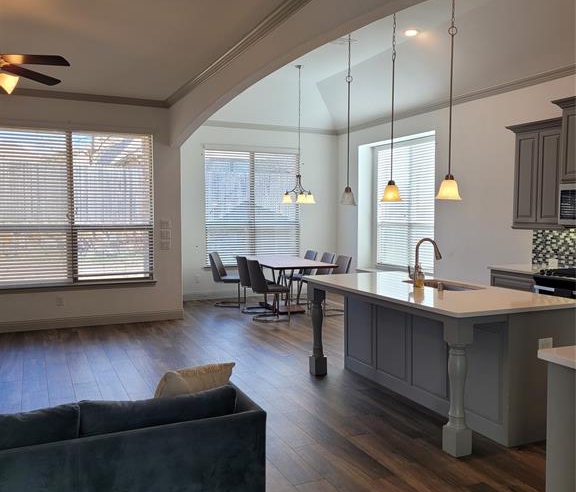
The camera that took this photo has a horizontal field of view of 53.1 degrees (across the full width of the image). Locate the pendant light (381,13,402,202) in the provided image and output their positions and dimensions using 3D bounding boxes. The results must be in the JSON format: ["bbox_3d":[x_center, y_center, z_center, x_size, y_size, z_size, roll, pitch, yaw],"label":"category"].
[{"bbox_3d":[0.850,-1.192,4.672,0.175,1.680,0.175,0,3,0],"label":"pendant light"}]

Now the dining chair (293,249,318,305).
[{"bbox_3d":[0.220,0.523,9.769,0.540,0.865,0.460,-1,3,-20],"label":"dining chair"}]

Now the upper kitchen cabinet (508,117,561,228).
[{"bbox_3d":[2.821,-0.772,6.308,0.370,1.140,0.740,-1,4,-24],"label":"upper kitchen cabinet"}]

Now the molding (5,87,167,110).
[{"bbox_3d":[-2.565,-1.926,7.487,2.080,0.100,0.100,-1,4,-25],"label":"molding"}]

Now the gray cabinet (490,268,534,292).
[{"bbox_3d":[2.730,0.706,6.473,0.610,0.890,0.610,-1,4,-25],"label":"gray cabinet"}]

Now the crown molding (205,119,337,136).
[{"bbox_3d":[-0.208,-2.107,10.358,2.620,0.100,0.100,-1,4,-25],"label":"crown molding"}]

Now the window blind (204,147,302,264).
[{"bbox_3d":[-0.607,-0.684,10.334,1.800,2.030,0.070,-1,4,-25],"label":"window blind"}]

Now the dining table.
[{"bbox_3d":[-0.016,0.616,9.148,0.950,0.760,2.000,-1,3,-15],"label":"dining table"}]

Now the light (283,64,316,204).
[{"bbox_3d":[0.164,-1.669,8.809,0.520,2.080,0.520,0,3,0],"label":"light"}]

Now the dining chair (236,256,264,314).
[{"bbox_3d":[-0.492,0.575,8.983,0.570,0.860,0.460,-1,3,-11],"label":"dining chair"}]

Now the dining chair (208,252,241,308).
[{"bbox_3d":[-0.959,0.542,9.396,0.540,0.865,0.460,0,3,2],"label":"dining chair"}]

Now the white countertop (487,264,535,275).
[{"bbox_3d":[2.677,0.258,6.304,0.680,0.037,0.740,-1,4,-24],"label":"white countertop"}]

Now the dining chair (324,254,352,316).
[{"bbox_3d":[0.642,0.596,8.644,0.570,0.860,0.460,-1,3,-17],"label":"dining chair"}]

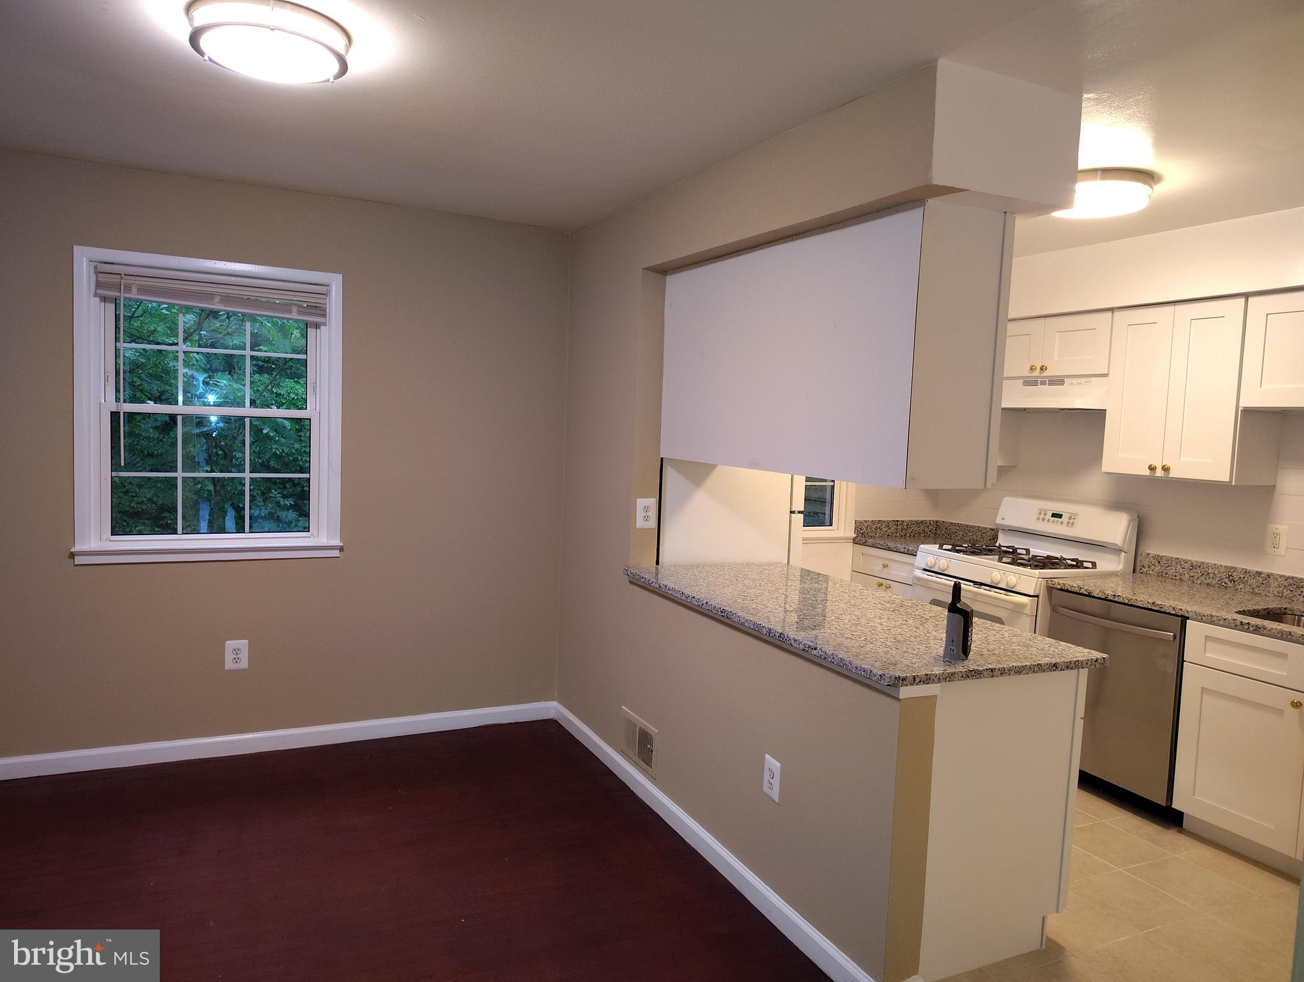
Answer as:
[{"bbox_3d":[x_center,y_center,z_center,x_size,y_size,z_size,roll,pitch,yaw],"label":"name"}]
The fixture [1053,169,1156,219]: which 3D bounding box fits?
[{"bbox_3d":[1.584,-1.053,3.236,0.365,0.090,0.365,0,5,-26],"label":"fixture"}]

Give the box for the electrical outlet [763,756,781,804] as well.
[{"bbox_3d":[0.371,0.898,2.829,0.010,0.122,0.085,0,5,-26],"label":"electrical outlet"}]

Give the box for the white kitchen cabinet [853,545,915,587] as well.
[{"bbox_3d":[1.585,0.763,5.246,0.635,0.877,0.600,0,5,-26],"label":"white kitchen cabinet"}]

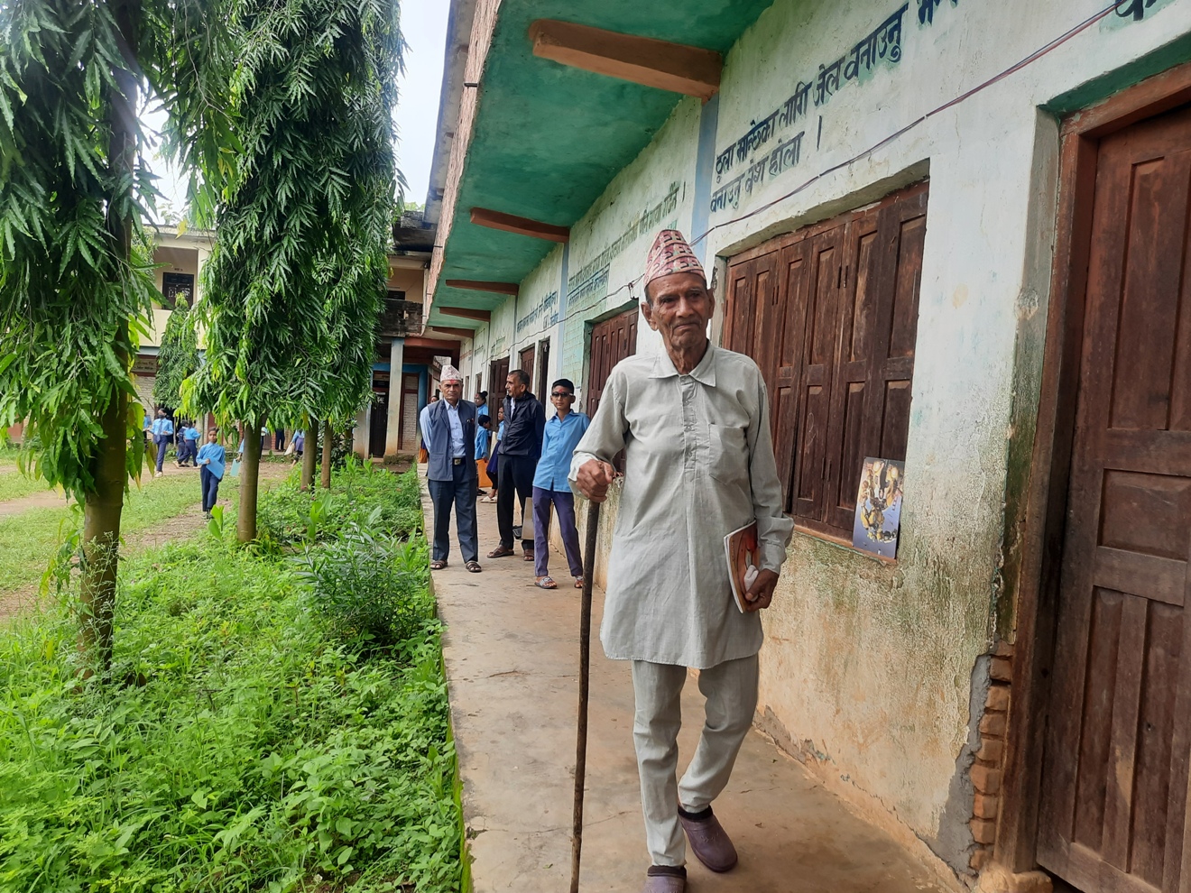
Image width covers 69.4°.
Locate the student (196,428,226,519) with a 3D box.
[{"bbox_3d":[-5.585,0.385,12.500,0.410,1.310,0.280,3,2,-21],"label":"student"}]

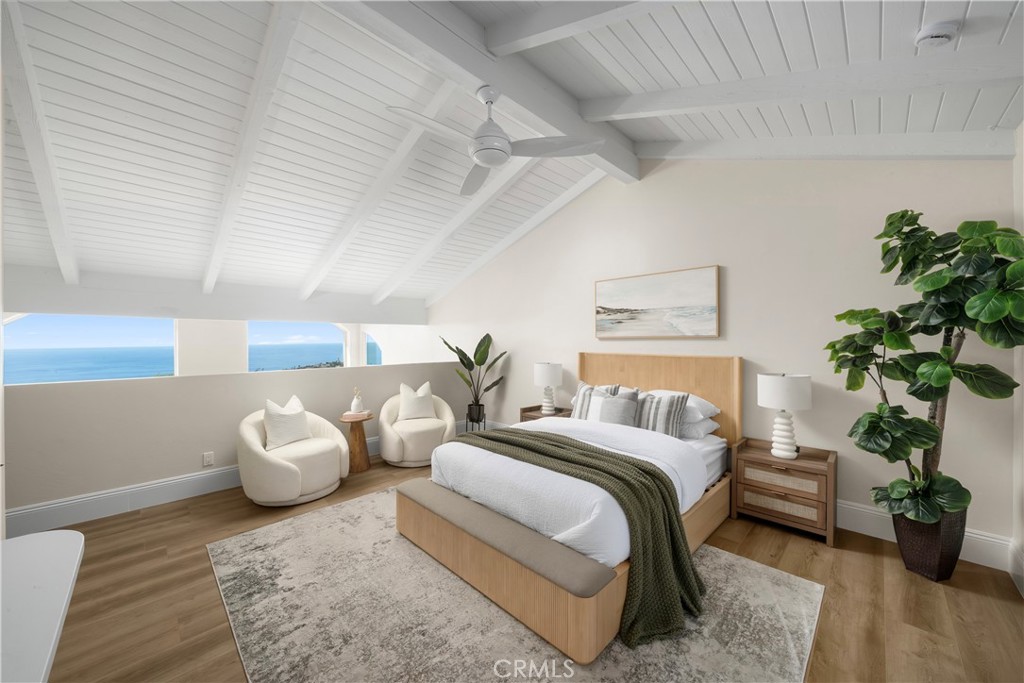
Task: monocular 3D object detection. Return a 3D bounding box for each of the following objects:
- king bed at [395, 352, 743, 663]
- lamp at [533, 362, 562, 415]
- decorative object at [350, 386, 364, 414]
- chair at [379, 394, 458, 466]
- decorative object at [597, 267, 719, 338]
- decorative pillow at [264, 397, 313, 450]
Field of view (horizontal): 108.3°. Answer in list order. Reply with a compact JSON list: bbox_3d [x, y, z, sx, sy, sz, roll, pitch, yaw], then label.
[{"bbox_3d":[0.573,0.766,2.982,1.757,1.268,2.356,0,0,45],"label":"king bed"},{"bbox_3d":[0.438,0.570,4.466,0.345,0.625,0.345,0,0,0],"label":"lamp"},{"bbox_3d":[-1.735,0.653,4.146,0.120,0.285,0.120,0,0,20],"label":"decorative object"},{"bbox_3d":[-1.150,1.046,4.466,0.880,0.707,0.840,0,0,-24],"label":"chair"},{"bbox_3d":[1.424,-0.365,3.792,1.274,0.647,0.042,0,0,45],"label":"decorative object"},{"bbox_3d":[-2.176,0.773,3.610,0.160,0.490,0.490,-15,-4,18],"label":"decorative pillow"}]

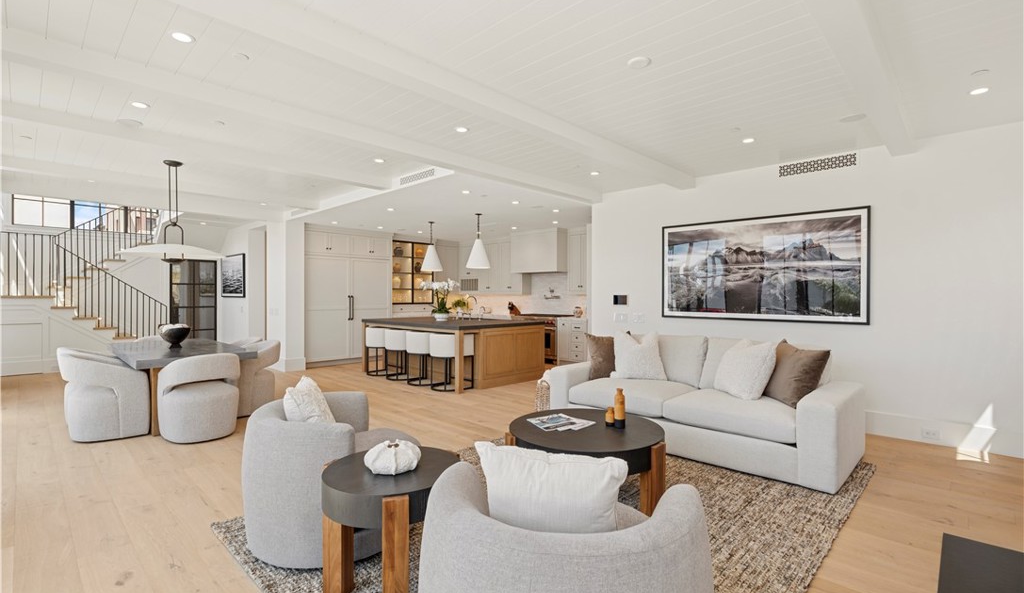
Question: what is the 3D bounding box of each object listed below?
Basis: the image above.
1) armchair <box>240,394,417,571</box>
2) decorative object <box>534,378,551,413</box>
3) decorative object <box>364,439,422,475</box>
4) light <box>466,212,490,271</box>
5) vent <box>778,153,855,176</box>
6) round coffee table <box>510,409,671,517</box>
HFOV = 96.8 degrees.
[{"bbox_3d":[-0.997,0.970,2.626,0.920,0.700,0.820,0,0,-14],"label":"armchair"},{"bbox_3d":[0.496,1.144,5.183,0.360,0.400,0.360,0,0,44],"label":"decorative object"},{"bbox_3d":[-0.525,0.690,2.000,0.250,0.125,0.250,0,0,0],"label":"decorative object"},{"bbox_3d":[-0.535,-0.885,7.354,0.395,0.880,0.395,0,0,0],"label":"light"},{"bbox_3d":[3.178,-1.371,4.758,0.680,0.130,0.025,0,0,44],"label":"vent"},{"bbox_3d":[0.504,1.116,3.117,1.020,0.450,1.020,0,0,0],"label":"round coffee table"}]

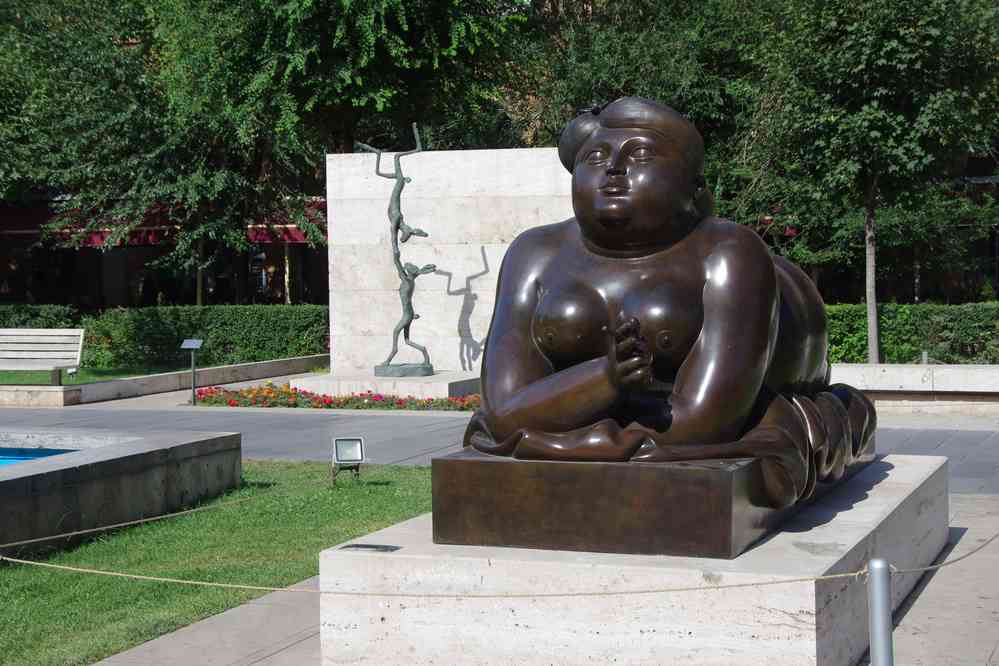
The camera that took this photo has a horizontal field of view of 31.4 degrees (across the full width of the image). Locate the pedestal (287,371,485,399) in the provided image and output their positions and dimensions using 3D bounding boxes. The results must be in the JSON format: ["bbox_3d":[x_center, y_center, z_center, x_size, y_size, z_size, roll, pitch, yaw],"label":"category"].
[{"bbox_3d":[-1.233,0.676,23.311,2.184,0.215,2.352,0,2,20],"label":"pedestal"}]

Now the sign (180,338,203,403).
[{"bbox_3d":[-3.719,0.473,21.535,0.249,0.803,0.143,0,2,20],"label":"sign"}]

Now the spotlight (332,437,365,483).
[{"bbox_3d":[-1.185,0.976,13.824,0.232,0.356,0.185,-1,2,-18],"label":"spotlight"}]

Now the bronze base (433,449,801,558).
[{"bbox_3d":[0.976,0.640,8.995,1.281,0.348,3.745,0,2,20],"label":"bronze base"}]

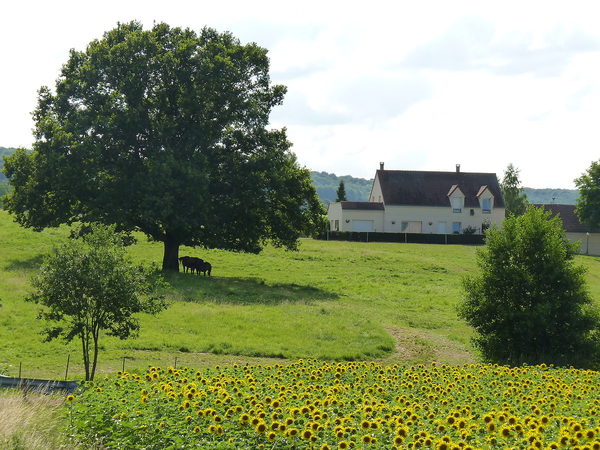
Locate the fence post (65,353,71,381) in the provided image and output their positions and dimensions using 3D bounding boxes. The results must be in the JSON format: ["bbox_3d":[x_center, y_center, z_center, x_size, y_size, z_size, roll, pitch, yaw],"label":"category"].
[{"bbox_3d":[-9.488,5.841,80.000,0.070,1.220,0.070,7,-2,0],"label":"fence post"}]

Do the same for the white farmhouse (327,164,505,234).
[{"bbox_3d":[13.181,-2.478,222.000,18.560,8.890,8.200,1,-2,-10],"label":"white farmhouse"}]

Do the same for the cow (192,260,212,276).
[{"bbox_3d":[-7.965,3.554,160.000,1.800,1.320,0.600,0,-2,16],"label":"cow"}]

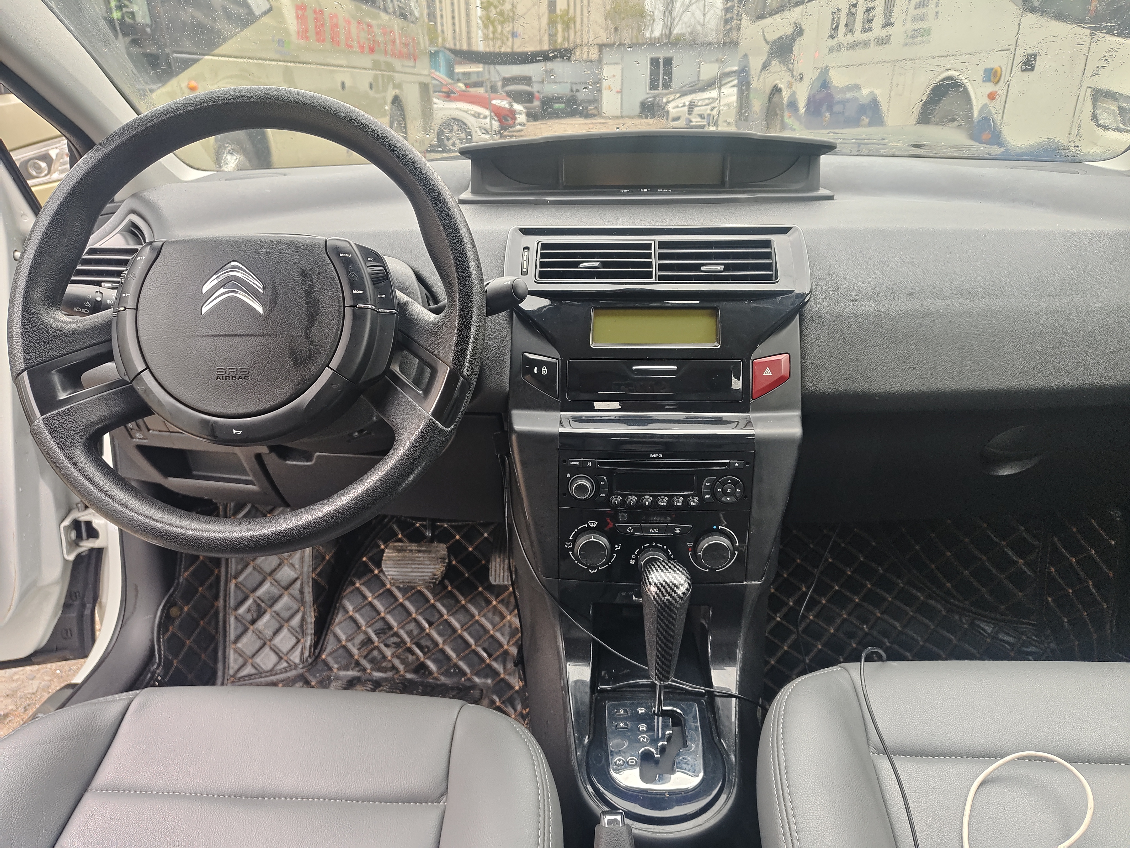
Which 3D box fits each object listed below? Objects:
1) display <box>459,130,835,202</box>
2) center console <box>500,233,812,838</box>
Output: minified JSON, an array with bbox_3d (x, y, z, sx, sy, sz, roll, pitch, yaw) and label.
[{"bbox_3d":[0.096,-0.309,0.883,0.425,0.076,0.150,0,24,0],"label":"display"},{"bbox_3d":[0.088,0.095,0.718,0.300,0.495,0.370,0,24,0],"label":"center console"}]

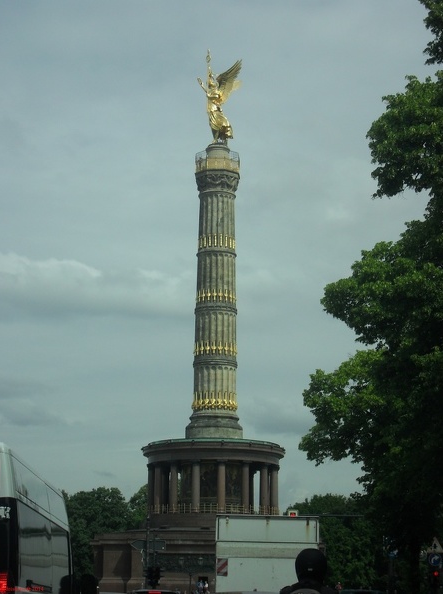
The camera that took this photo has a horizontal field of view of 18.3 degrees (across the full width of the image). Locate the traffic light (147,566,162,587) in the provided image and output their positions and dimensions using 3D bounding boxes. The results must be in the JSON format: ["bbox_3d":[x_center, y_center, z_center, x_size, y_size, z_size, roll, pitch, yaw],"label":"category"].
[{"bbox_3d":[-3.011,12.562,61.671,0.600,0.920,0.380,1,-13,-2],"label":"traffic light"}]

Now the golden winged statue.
[{"bbox_3d":[-0.241,-24.184,165.674,5.400,12.000,6.500,2,-13,-7],"label":"golden winged statue"}]

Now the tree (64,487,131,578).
[{"bbox_3d":[-23.489,47.116,258.891,14.500,22.600,14.000,1,-13,0],"label":"tree"}]

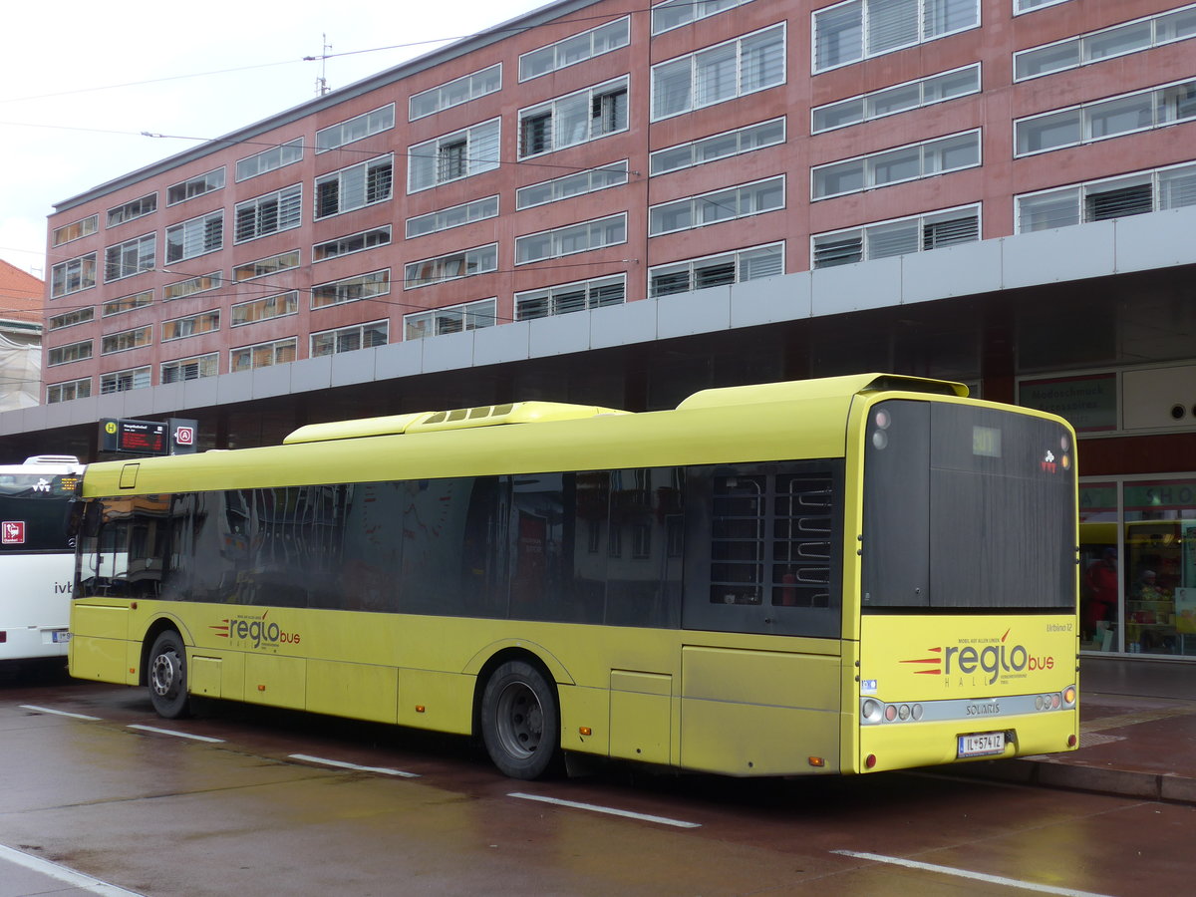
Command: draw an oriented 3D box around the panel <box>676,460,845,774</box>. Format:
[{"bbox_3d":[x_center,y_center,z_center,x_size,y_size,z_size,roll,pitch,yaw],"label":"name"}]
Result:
[{"bbox_3d":[1.095,1.145,10.634,0.060,2.100,1.440,5,-6,-42],"label":"panel"}]

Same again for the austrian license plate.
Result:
[{"bbox_3d":[2.600,2.009,10.764,0.530,0.130,0.020,5,-6,-42],"label":"austrian license plate"}]

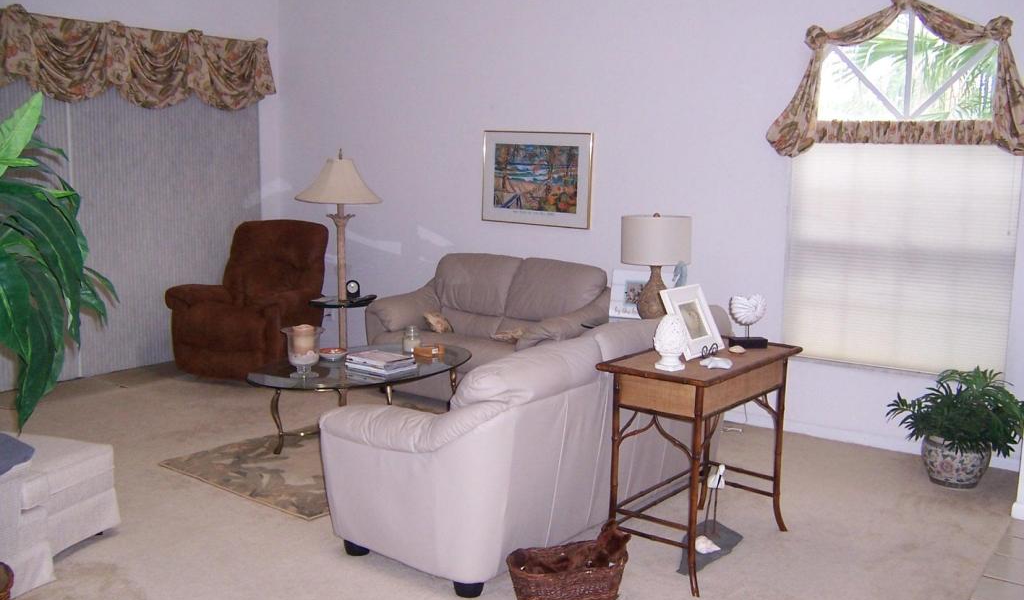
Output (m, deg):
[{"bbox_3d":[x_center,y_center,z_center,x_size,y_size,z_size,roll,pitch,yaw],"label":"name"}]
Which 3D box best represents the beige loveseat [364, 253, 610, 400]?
[{"bbox_3d":[-0.136,0.190,6.202,1.540,0.896,0.847,7,10,34],"label":"beige loveseat"}]

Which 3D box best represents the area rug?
[{"bbox_3d":[-0.773,0.783,5.122,1.144,0.011,1.663,8,11,39],"label":"area rug"}]

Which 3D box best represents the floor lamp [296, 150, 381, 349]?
[{"bbox_3d":[-1.148,-0.216,6.584,0.581,1.548,0.581,1,8,0],"label":"floor lamp"}]

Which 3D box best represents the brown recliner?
[{"bbox_3d":[-1.834,-0.040,7.046,0.901,1.040,0.885,4,9,21],"label":"brown recliner"}]

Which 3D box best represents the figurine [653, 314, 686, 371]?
[{"bbox_3d":[0.595,0.148,3.658,0.123,0.206,0.123,1,8,0],"label":"figurine"}]

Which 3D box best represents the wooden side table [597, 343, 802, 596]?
[{"bbox_3d":[0.755,0.606,3.878,0.431,0.782,0.862,8,11,37],"label":"wooden side table"}]

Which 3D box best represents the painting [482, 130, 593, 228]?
[{"bbox_3d":[0.146,-0.796,6.413,0.852,0.601,0.025,7,10,34],"label":"painting"}]

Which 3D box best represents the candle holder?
[{"bbox_3d":[-1.031,0.240,4.820,0.203,0.262,0.203,1,8,0],"label":"candle holder"}]

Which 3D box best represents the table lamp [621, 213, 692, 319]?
[{"bbox_3d":[0.809,-0.178,5.463,0.400,0.611,0.400,1,8,0],"label":"table lamp"}]

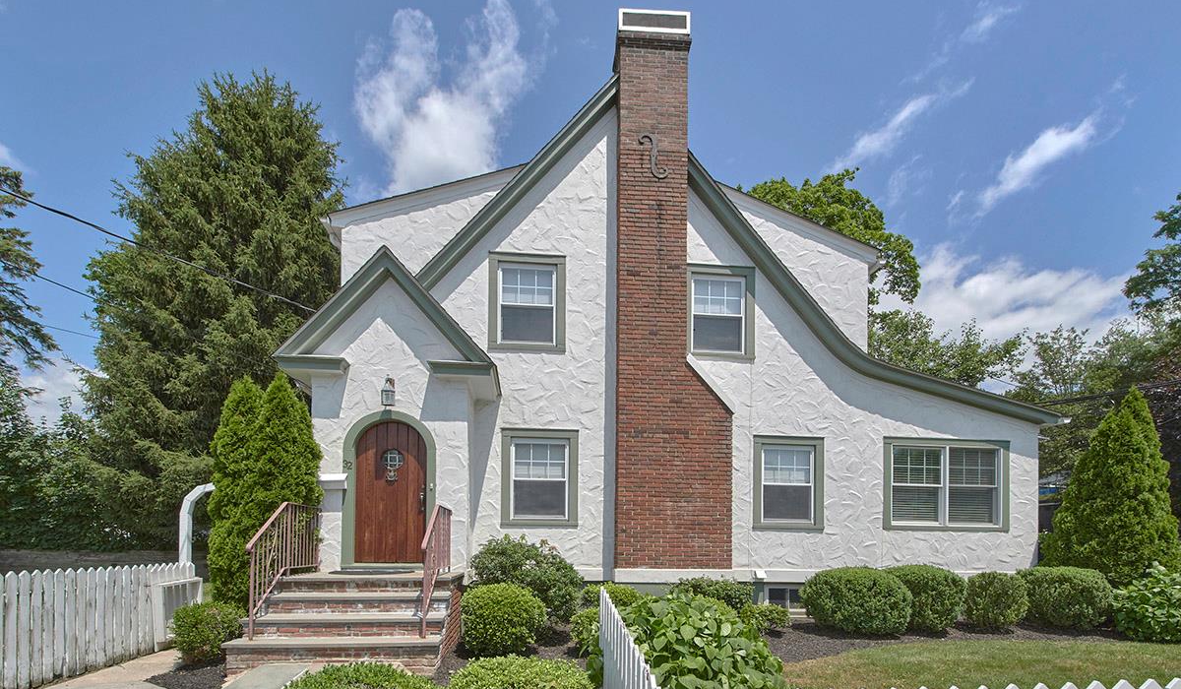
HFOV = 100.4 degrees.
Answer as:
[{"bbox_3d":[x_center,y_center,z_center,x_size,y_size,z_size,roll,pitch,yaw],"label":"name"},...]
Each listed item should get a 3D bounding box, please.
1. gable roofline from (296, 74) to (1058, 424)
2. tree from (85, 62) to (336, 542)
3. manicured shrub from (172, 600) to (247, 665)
[{"bbox_3d":[1.650,-1.380,7.750,11.700,5.300,1.800,0,-3,-4],"label":"gable roofline"},{"bbox_3d":[-10.354,-0.770,13.500,6.200,13.400,6.000,0,-3,-4],"label":"tree"},{"bbox_3d":[-3.768,2.837,4.850,0.600,0.600,0.580,3,-17,-8],"label":"manicured shrub"}]

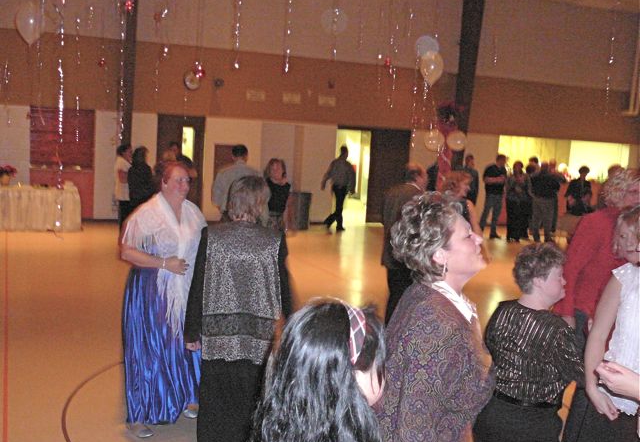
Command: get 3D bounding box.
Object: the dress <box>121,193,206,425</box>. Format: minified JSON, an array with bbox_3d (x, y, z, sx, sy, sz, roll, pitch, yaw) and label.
[{"bbox_3d":[-0.898,0.498,3.763,0.500,1.319,0.420,-2,8,-36],"label":"dress"}]

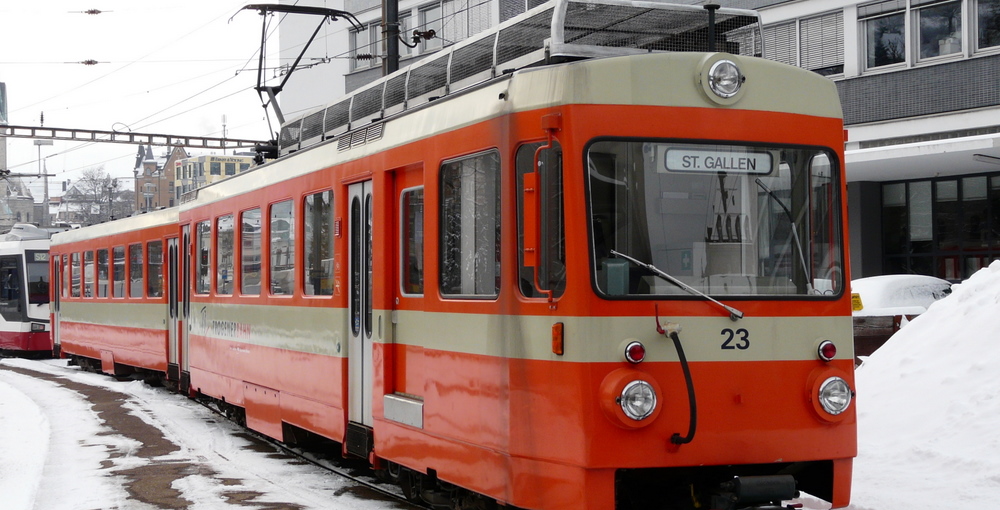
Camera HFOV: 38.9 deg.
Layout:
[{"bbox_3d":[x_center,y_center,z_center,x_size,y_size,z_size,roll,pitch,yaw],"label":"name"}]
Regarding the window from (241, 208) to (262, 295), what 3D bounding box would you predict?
[{"bbox_3d":[-2.994,-0.026,17.027,0.060,0.993,1.180,1,-2,-22],"label":"window"}]

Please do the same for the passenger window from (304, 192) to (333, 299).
[{"bbox_3d":[-1.816,-0.099,14.144,0.060,1.015,1.110,1,-2,-22],"label":"passenger window"}]

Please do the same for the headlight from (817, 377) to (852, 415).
[{"bbox_3d":[2.166,0.916,9.228,0.245,0.245,0.110,1,-2,-22],"label":"headlight"}]

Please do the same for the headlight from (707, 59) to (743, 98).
[{"bbox_3d":[1.444,-1.137,9.172,0.245,0.245,0.110,1,-2,-22],"label":"headlight"}]

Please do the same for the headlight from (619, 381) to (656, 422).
[{"bbox_3d":[0.835,0.892,8.685,0.245,0.245,0.110,1,-2,-22],"label":"headlight"}]

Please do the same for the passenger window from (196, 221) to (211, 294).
[{"bbox_3d":[-4.172,0.046,19.910,0.060,1.008,1.120,1,-2,-22],"label":"passenger window"}]

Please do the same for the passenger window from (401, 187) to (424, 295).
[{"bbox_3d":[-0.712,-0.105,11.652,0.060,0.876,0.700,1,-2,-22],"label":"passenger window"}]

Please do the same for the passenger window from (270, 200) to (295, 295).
[{"bbox_3d":[-2.399,-0.067,15.571,0.060,0.992,1.130,1,-2,-22],"label":"passenger window"}]

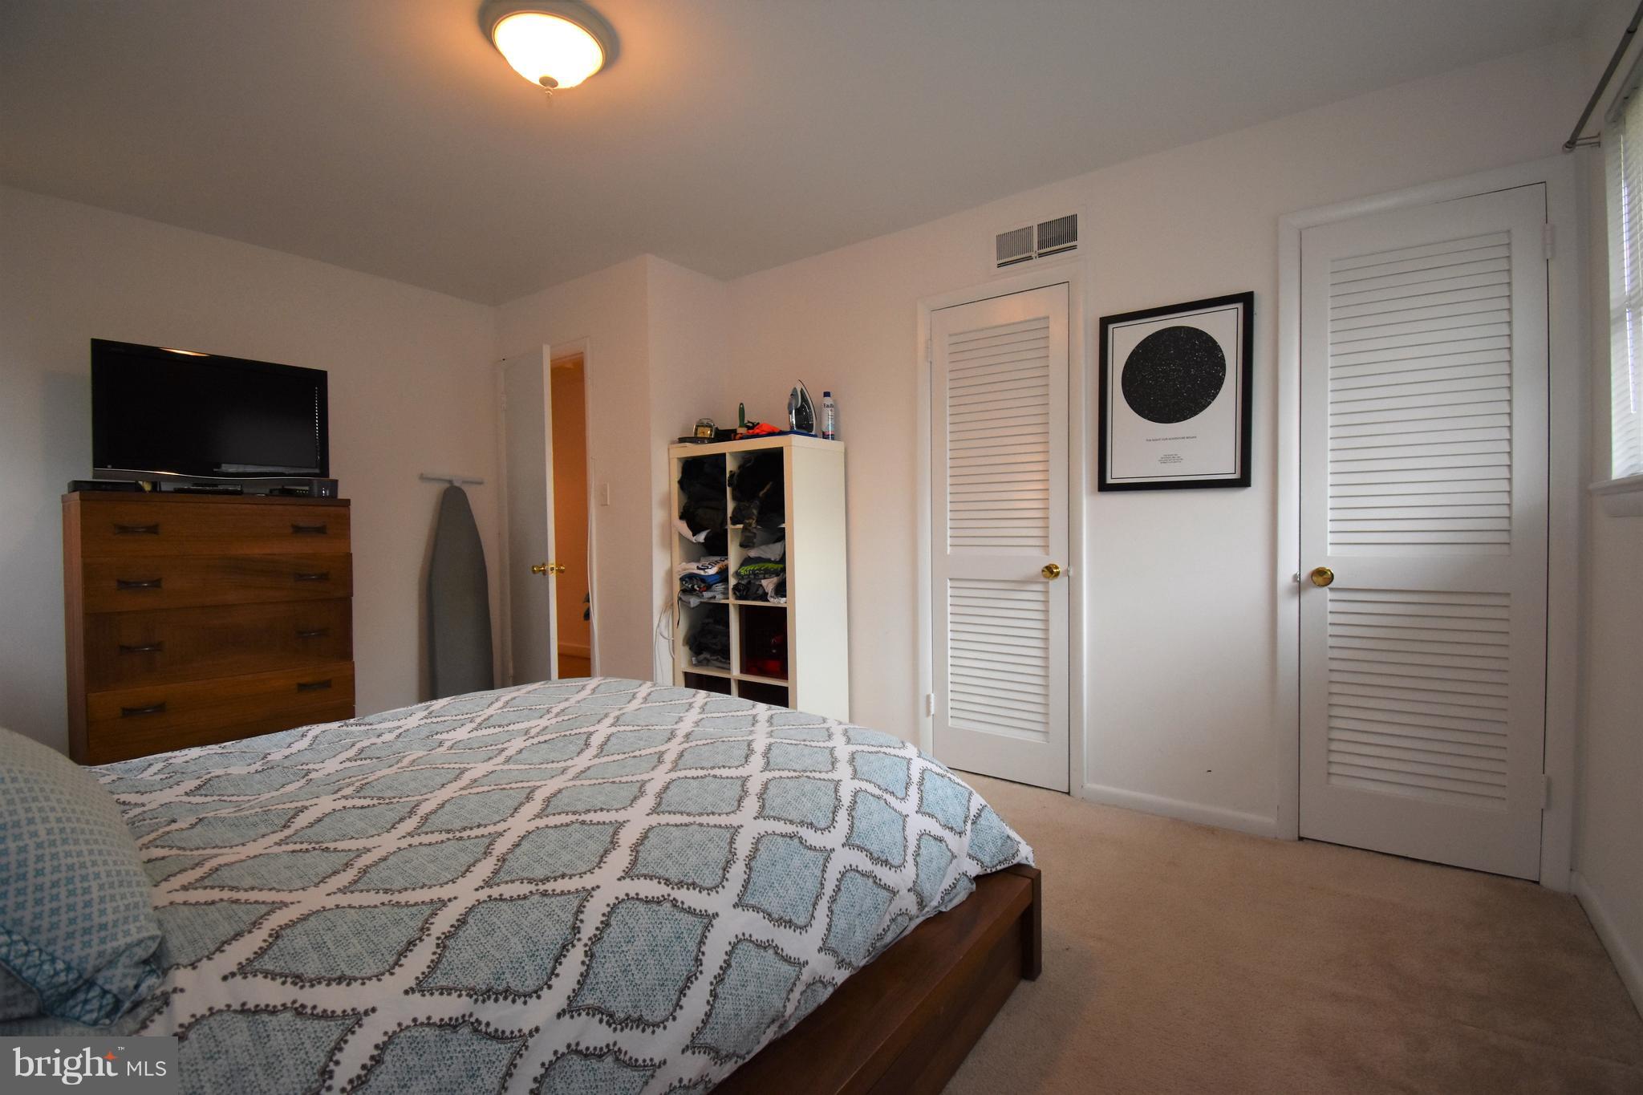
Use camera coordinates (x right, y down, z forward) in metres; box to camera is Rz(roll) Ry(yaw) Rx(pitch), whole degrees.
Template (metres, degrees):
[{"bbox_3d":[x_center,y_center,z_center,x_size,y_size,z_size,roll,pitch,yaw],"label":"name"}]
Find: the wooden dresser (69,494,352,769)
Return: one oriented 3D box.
[{"bbox_3d":[-2.598,0.401,2.981,0.450,1.215,0.860,0,1,38],"label":"wooden dresser"}]

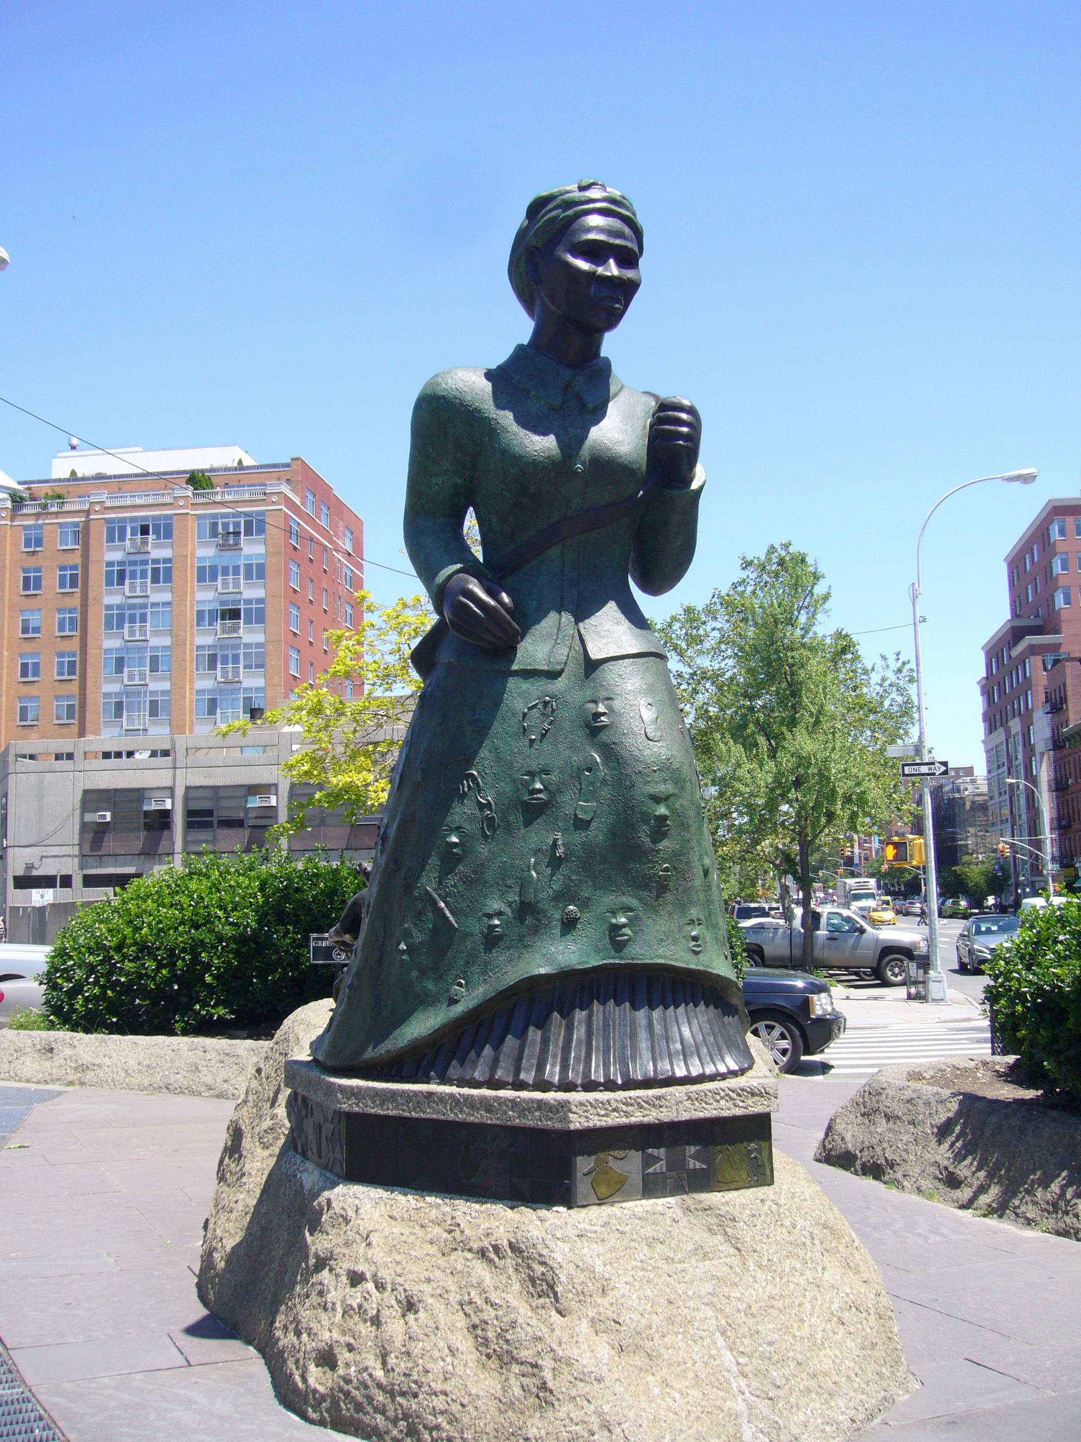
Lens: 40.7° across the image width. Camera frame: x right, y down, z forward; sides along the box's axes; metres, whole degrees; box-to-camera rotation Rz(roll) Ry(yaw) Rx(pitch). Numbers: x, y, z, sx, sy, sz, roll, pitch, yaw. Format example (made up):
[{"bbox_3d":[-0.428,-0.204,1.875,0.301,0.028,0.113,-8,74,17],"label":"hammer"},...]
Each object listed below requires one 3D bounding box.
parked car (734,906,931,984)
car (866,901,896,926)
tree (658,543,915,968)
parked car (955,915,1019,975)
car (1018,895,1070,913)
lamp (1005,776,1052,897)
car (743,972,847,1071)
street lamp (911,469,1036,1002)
[{"bbox_3d":[6.909,5.755,37.143,5.850,1.930,2.030,-2,-7,7],"label":"parked car"},{"bbox_3d":[27.392,15.649,117.000,1.850,1.500,4.800,-2,-7,8],"label":"car"},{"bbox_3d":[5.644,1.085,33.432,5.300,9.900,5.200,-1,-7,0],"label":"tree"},{"bbox_3d":[13.132,6.419,42.038,1.850,1.540,4.750,-2,-7,9],"label":"parked car"},{"bbox_3d":[29.123,11.222,84.000,2.000,1.980,5.200,-2,-7,8],"label":"car"},{"bbox_3d":[30.887,8.254,92.161,2.700,9.800,0.500,-2,-7,8],"label":"lamp"},{"bbox_3d":[1.317,3.488,18.698,4.950,1.860,1.970,-3,-7,12],"label":"car"},{"bbox_3d":[8.447,0.192,27.891,2.720,10.150,0.450,-2,-7,8],"label":"street lamp"}]

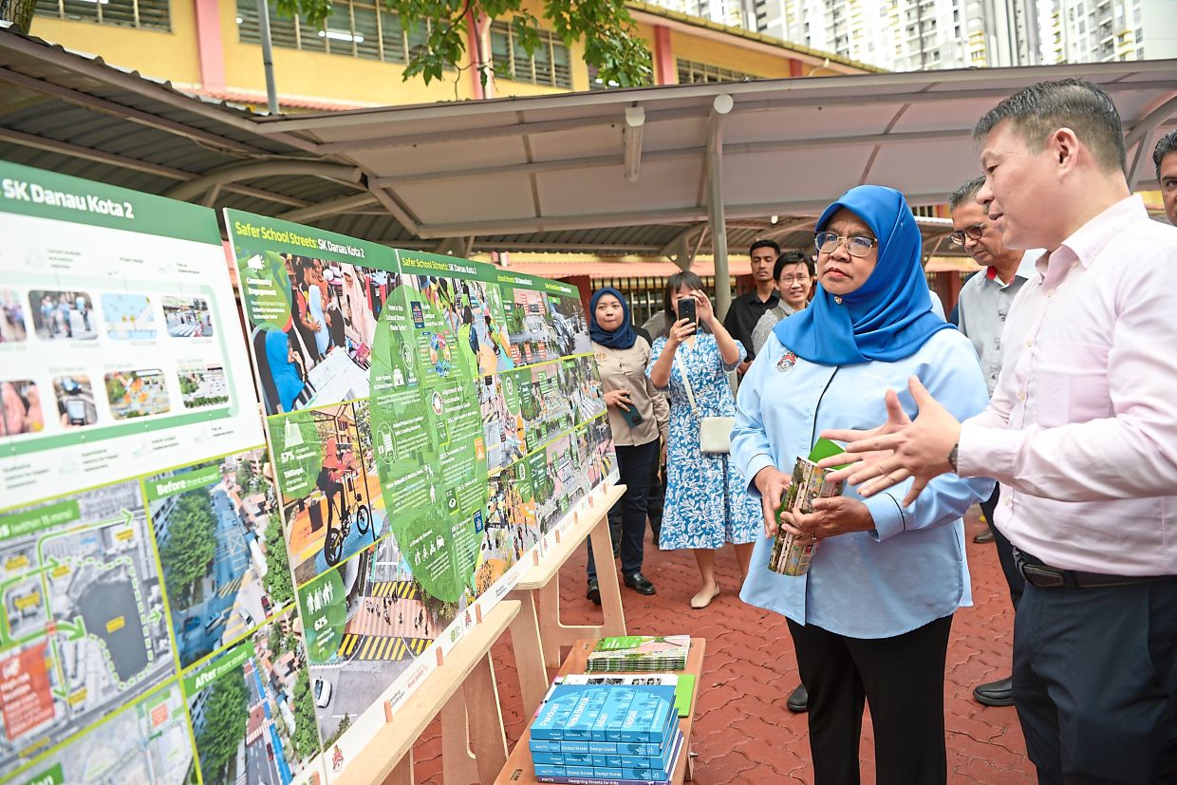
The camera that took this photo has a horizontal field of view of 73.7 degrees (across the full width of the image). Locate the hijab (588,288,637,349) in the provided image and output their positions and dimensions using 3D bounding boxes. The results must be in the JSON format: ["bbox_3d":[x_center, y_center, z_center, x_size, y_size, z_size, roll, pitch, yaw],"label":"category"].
[{"bbox_3d":[0.130,-0.381,4.040,0.250,0.325,0.250,-4,4,8],"label":"hijab"}]

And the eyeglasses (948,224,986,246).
[{"bbox_3d":[1.113,-0.462,2.228,0.140,0.048,0.140,-23,12,-26],"label":"eyeglasses"}]

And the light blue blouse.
[{"bbox_3d":[0.627,0.199,1.790,0.400,0.700,0.580,-8,5,-40],"label":"light blue blouse"}]

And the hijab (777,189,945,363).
[{"bbox_3d":[0.610,-0.266,1.760,0.320,0.410,0.370,-8,5,-43],"label":"hijab"}]

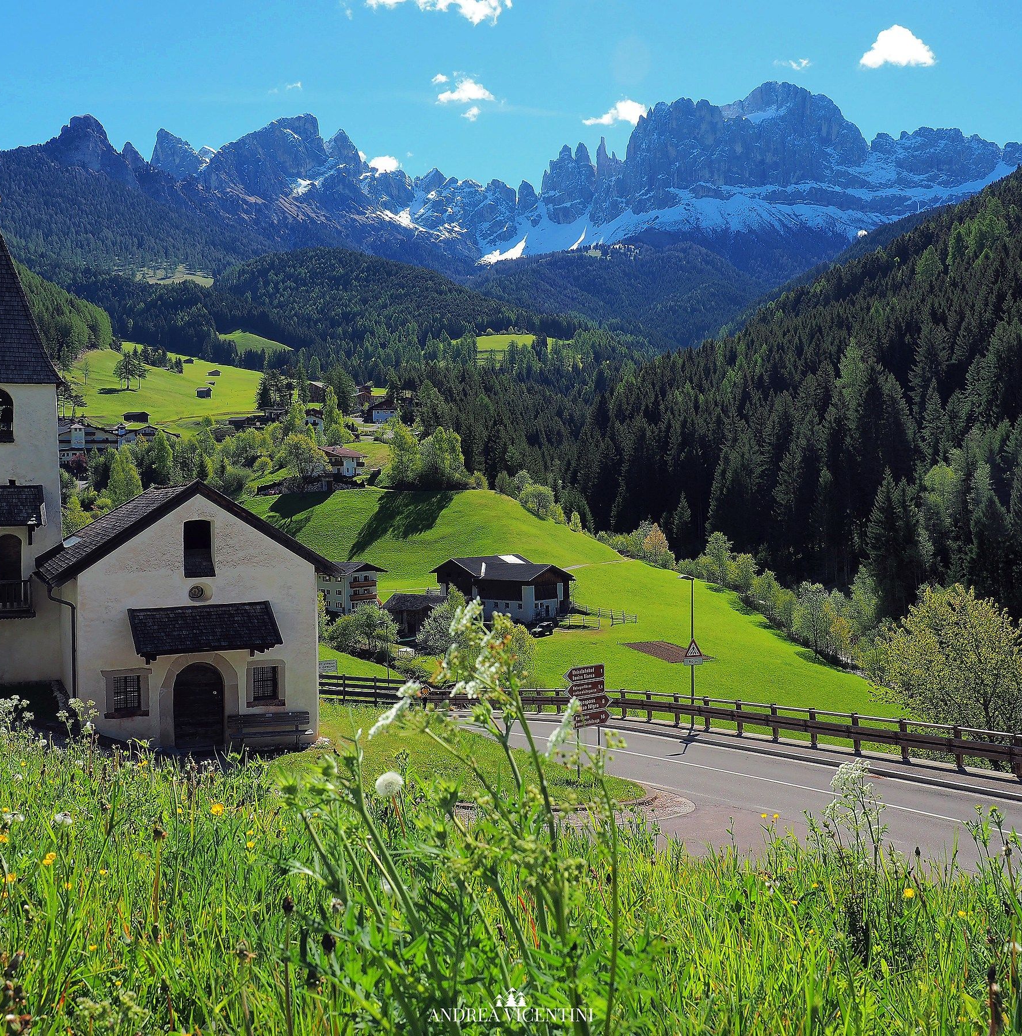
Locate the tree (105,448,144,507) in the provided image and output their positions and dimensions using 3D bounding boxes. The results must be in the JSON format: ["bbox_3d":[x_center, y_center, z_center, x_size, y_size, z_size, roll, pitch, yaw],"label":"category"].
[{"bbox_3d":[-84.000,-8.000,260.000,7.800,14.500,7.800,0,1,0],"label":"tree"}]

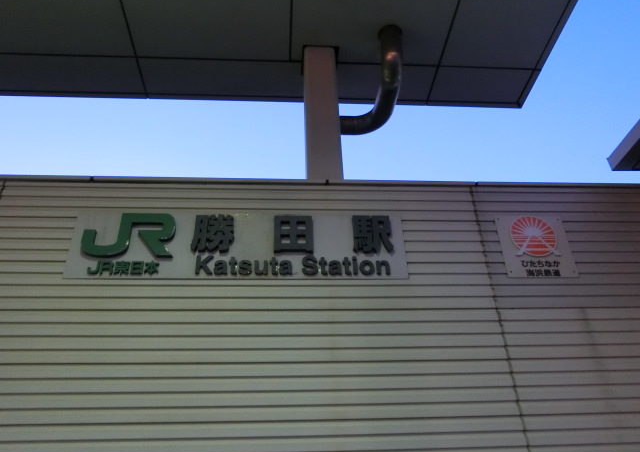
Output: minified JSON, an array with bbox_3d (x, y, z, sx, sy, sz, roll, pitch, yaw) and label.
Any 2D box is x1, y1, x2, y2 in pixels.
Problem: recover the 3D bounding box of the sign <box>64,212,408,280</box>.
[{"bbox_3d":[-0.633,0.135,4.336,2.703,0.614,0.080,0,-32,-4],"label":"sign"}]

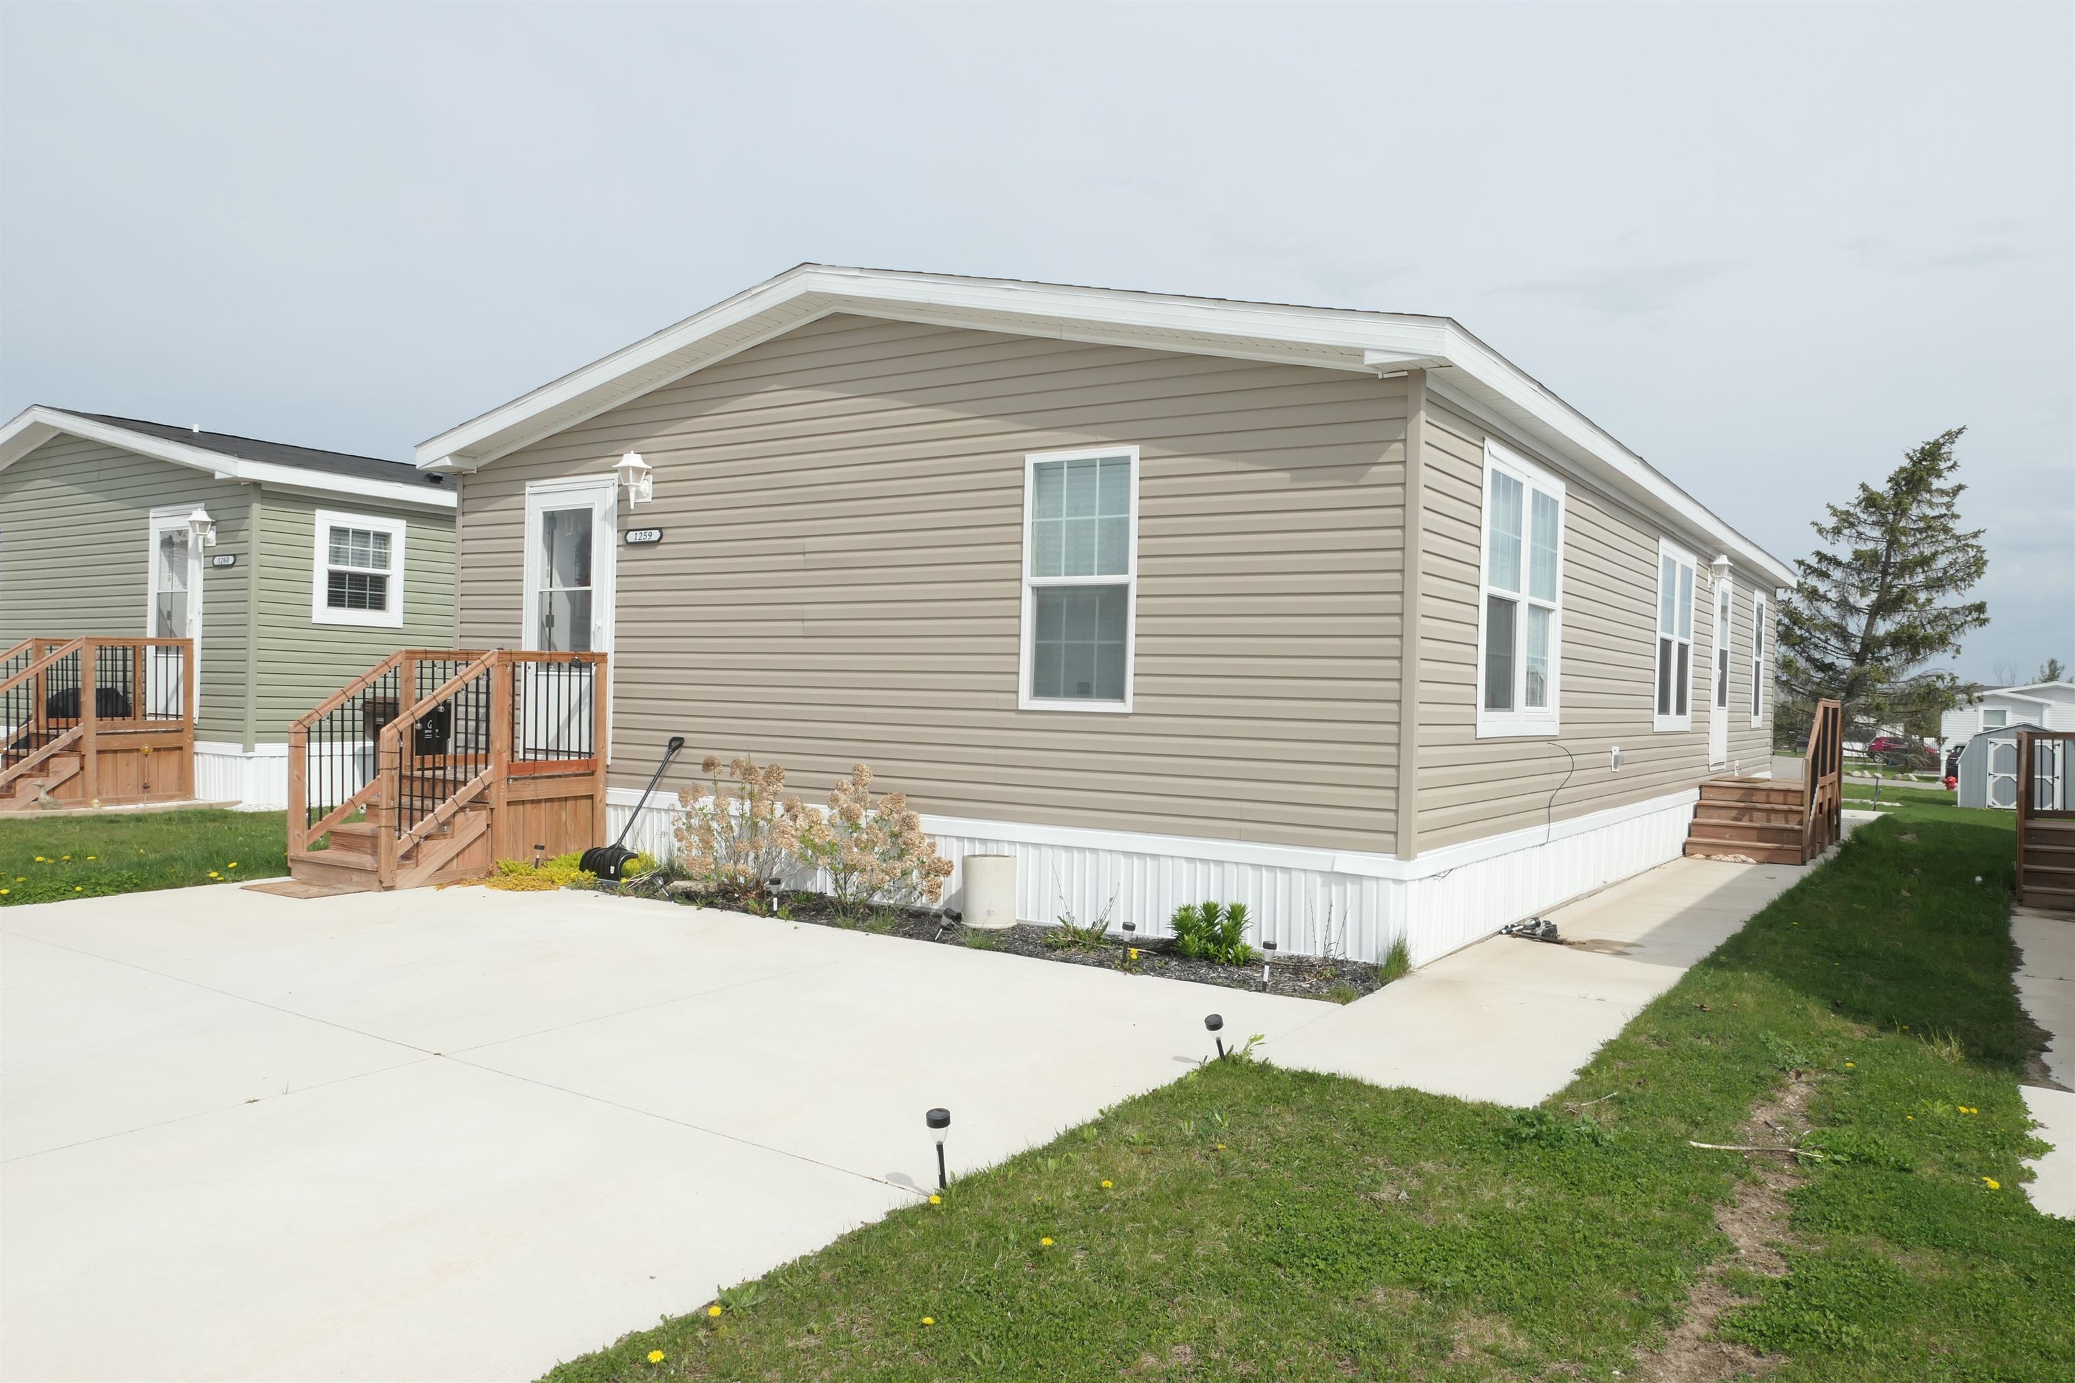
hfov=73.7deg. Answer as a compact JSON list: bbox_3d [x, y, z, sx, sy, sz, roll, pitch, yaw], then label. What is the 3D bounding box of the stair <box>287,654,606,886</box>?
[{"bbox_3d":[-4.249,0.482,10.127,1.188,1.604,1.881,2,0,35],"label":"stair"}]

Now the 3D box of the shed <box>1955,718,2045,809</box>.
[{"bbox_3d":[22.203,1.621,31.069,2.400,1.952,2.600,2,0,35],"label":"shed"}]

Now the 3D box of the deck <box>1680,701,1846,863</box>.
[{"bbox_3d":[7.682,0.883,14.511,1.089,1.554,3.267,2,0,35],"label":"deck"}]

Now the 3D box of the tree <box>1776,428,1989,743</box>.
[{"bbox_3d":[39.420,-4.268,65.000,9.200,15.900,9.200,2,0,35],"label":"tree"}]

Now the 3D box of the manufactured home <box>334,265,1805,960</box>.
[{"bbox_3d":[2.559,-0.593,15.252,8.781,4.138,14.949,2,0,35],"label":"manufactured home"}]

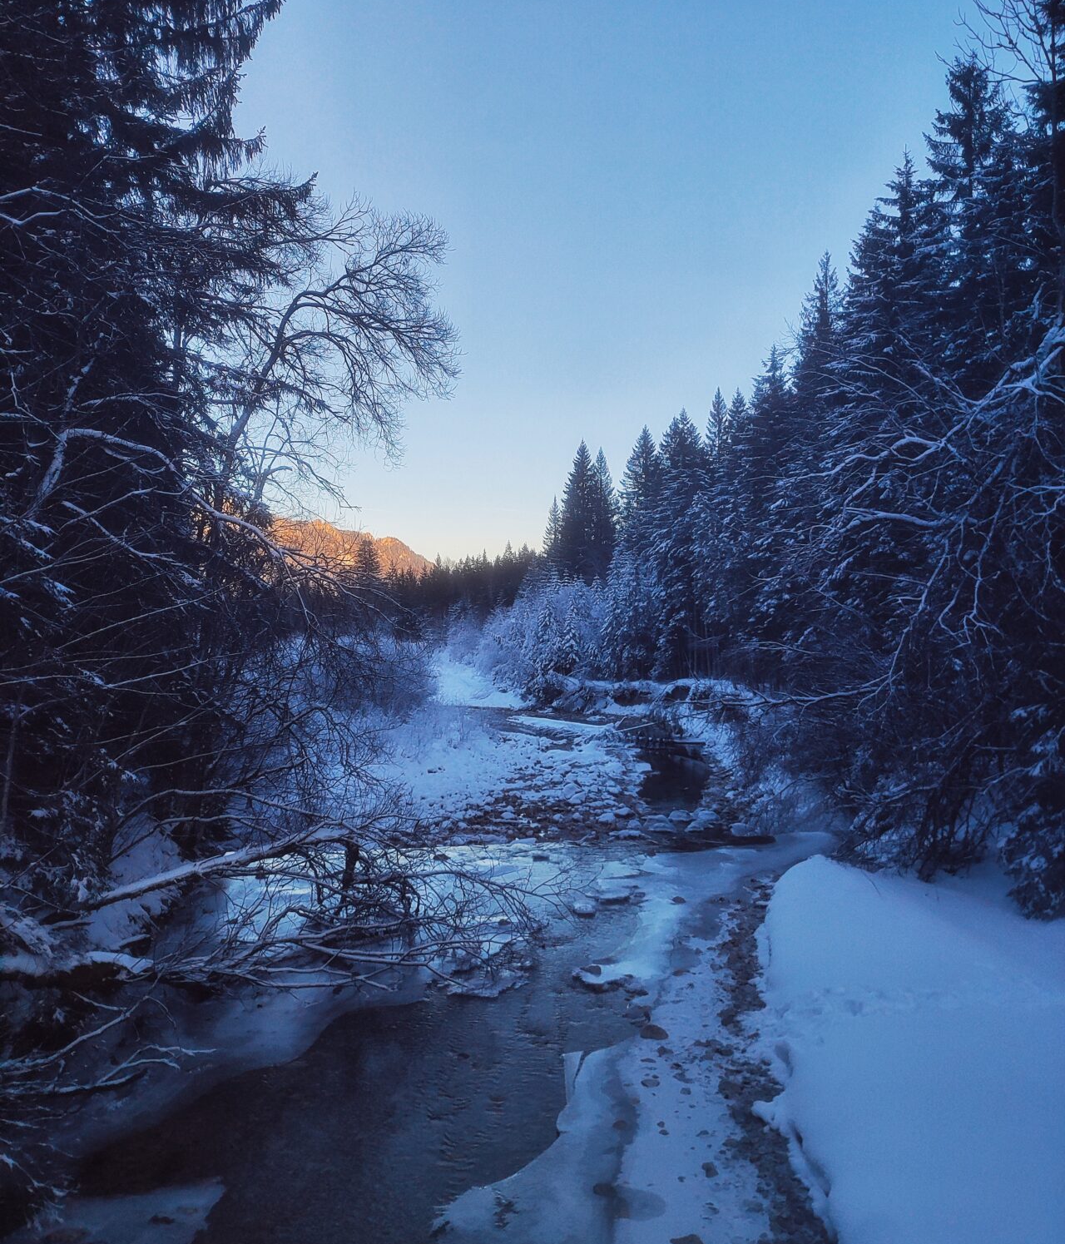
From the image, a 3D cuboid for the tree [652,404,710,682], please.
[{"bbox_3d":[7.315,-3.892,49.000,3.100,13.200,3.100,0,0,0],"label":"tree"}]

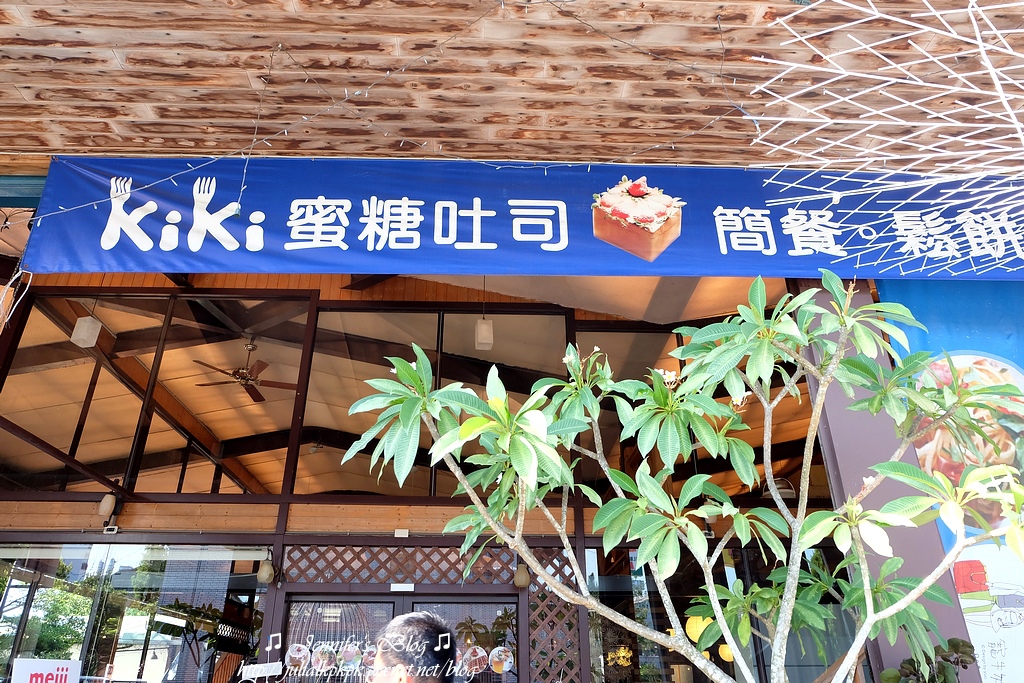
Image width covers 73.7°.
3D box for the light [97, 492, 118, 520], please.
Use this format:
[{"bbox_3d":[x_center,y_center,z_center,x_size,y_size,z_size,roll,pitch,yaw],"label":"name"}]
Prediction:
[{"bbox_3d":[-3.337,1.357,5.633,0.125,0.200,0.135,1,-26,-1],"label":"light"}]

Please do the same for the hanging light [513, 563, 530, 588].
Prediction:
[{"bbox_3d":[0.083,1.878,5.472,0.130,0.180,0.140,1,-26,-1],"label":"hanging light"}]

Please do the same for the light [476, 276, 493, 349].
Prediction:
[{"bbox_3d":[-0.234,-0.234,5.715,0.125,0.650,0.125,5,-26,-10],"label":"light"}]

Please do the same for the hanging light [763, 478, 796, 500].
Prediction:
[{"bbox_3d":[2.831,1.574,7.211,0.340,0.220,0.340,1,-26,-1],"label":"hanging light"}]

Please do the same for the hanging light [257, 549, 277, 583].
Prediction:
[{"bbox_3d":[-1.957,1.793,5.441,0.130,0.250,0.140,1,-26,-1],"label":"hanging light"}]

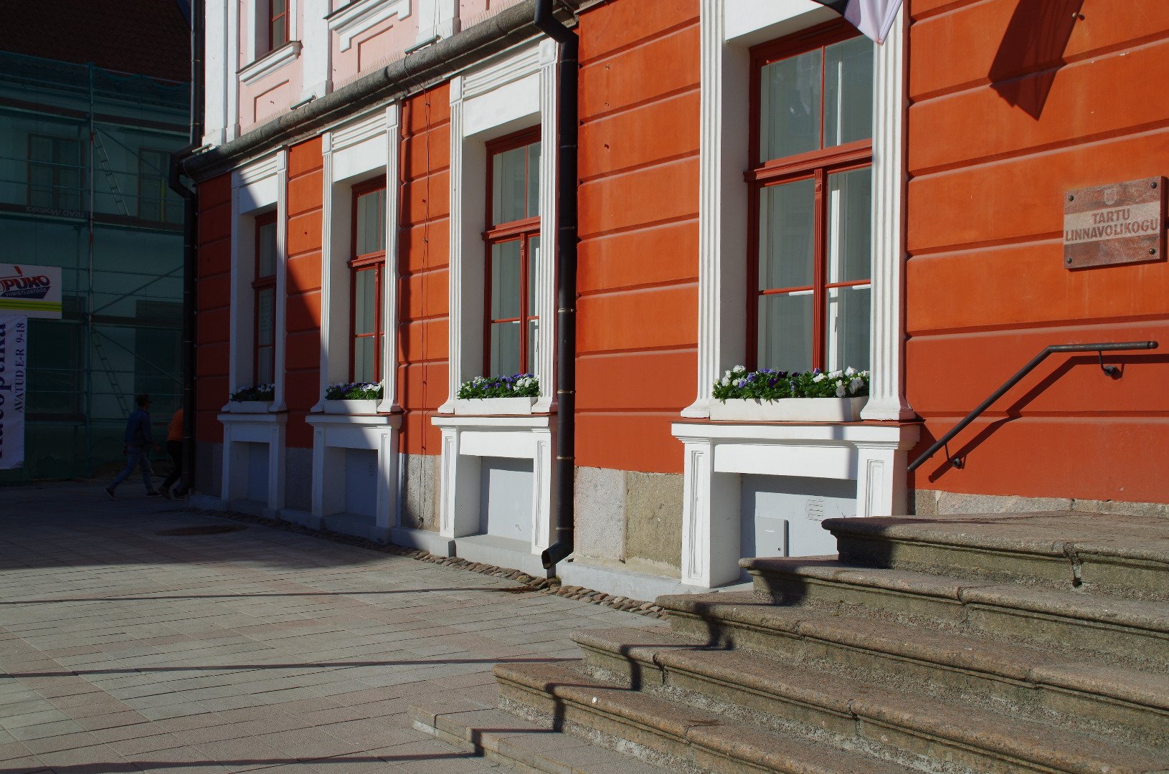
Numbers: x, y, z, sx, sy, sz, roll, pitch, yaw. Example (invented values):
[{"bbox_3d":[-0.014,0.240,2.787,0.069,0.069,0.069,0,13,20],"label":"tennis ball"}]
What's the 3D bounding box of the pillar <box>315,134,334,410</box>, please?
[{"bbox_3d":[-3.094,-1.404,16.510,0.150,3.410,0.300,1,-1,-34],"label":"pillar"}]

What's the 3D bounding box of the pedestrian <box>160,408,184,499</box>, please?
[{"bbox_3d":[-6.538,0.985,21.900,0.600,1.680,0.500,1,-1,-27],"label":"pedestrian"}]

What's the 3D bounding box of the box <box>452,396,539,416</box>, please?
[{"bbox_3d":[-0.790,0.190,13.040,0.230,0.160,1.460,1,-1,-34],"label":"box"}]

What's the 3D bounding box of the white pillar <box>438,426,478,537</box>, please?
[{"bbox_3d":[-1.260,0.966,13.824,0.270,1.120,0.320,1,-1,-34],"label":"white pillar"}]

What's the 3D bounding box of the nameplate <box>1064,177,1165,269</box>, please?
[{"bbox_3d":[2.928,-0.906,7.560,0.040,0.440,0.610,1,-1,-34],"label":"nameplate"}]

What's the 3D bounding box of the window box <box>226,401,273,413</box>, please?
[{"bbox_3d":[-4.456,0.283,18.503,0.230,0.160,1.460,1,-1,-34],"label":"window box"}]

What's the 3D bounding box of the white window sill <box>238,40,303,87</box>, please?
[{"bbox_3d":[-4.321,-4.398,18.671,0.160,0.220,2.100,1,-1,-34],"label":"white window sill"}]

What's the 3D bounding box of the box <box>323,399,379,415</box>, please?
[{"bbox_3d":[-2.617,0.231,15.764,0.230,0.160,1.460,1,-1,-34],"label":"box"}]

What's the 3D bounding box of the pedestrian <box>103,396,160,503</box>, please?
[{"bbox_3d":[-7.350,0.976,22.200,0.760,1.710,0.520,1,-1,-27],"label":"pedestrian"}]

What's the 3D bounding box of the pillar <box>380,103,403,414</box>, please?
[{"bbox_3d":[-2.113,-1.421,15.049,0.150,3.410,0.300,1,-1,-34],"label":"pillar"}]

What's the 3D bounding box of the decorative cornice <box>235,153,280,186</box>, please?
[{"bbox_3d":[-4.390,-2.946,18.512,0.110,0.270,1.520,1,-1,-34],"label":"decorative cornice"}]

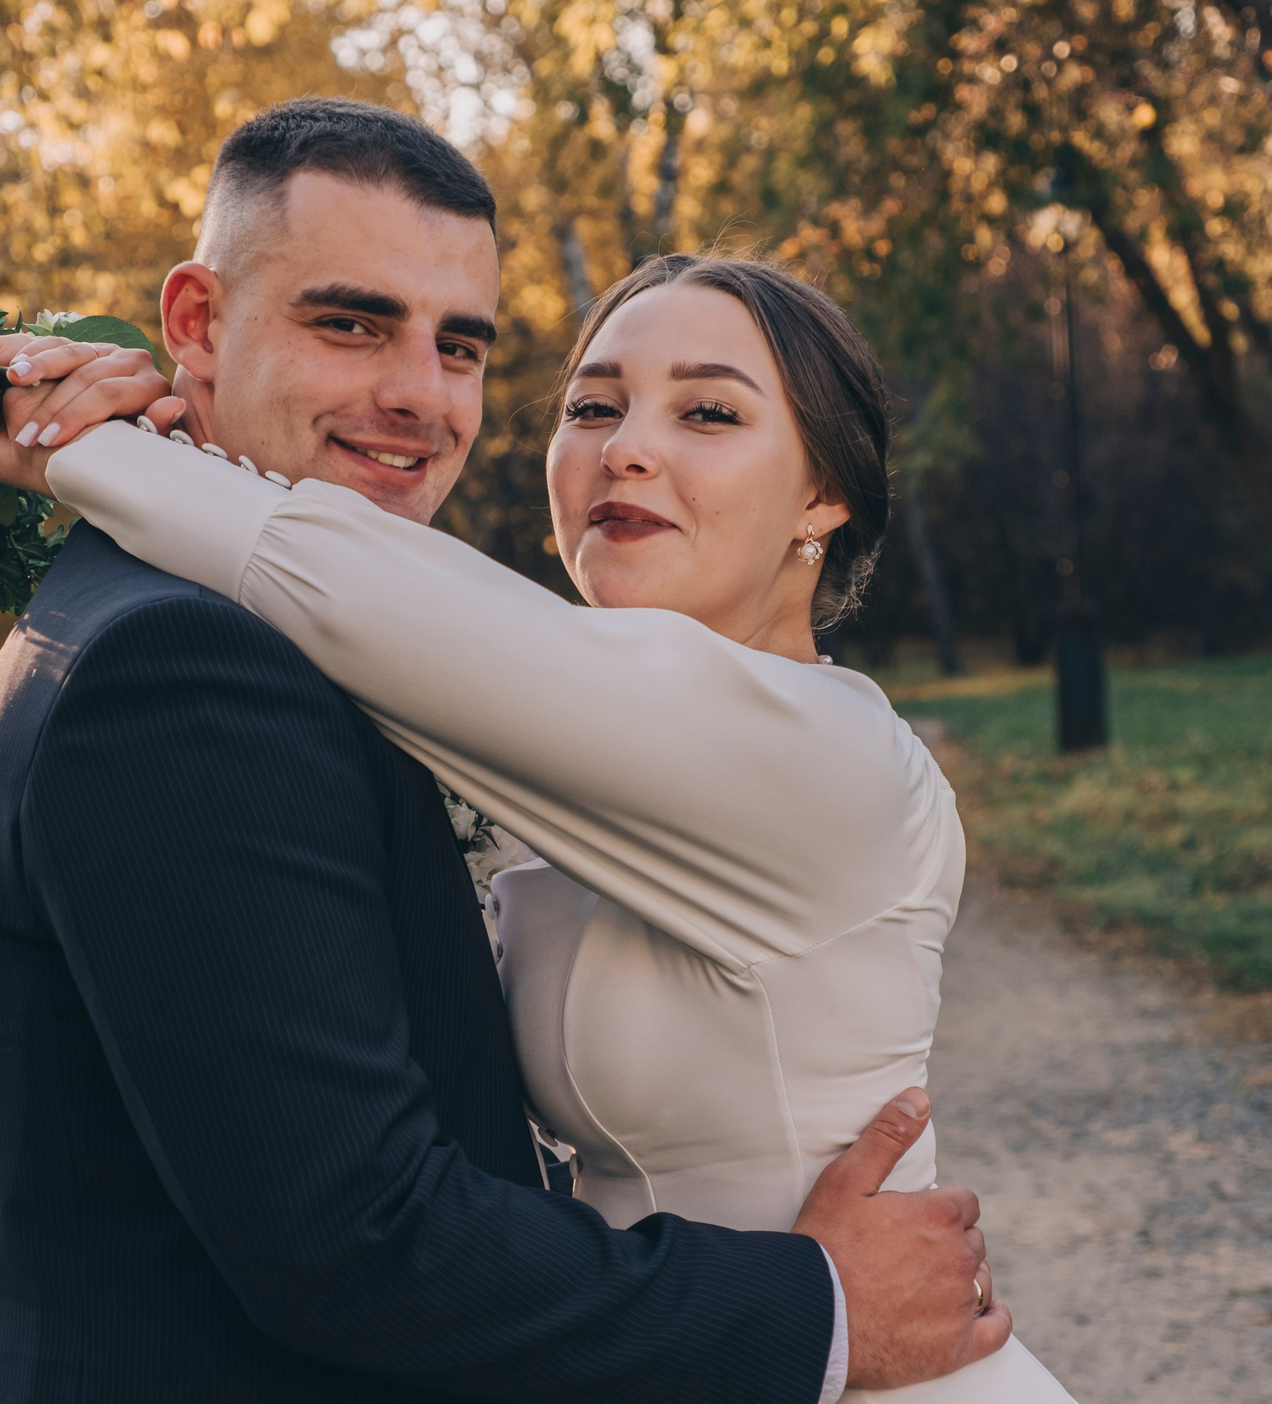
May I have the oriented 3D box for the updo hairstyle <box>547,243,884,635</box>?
[{"bbox_3d":[0.051,-0.136,2.050,0.170,0.200,0.210,0,-11,29],"label":"updo hairstyle"}]

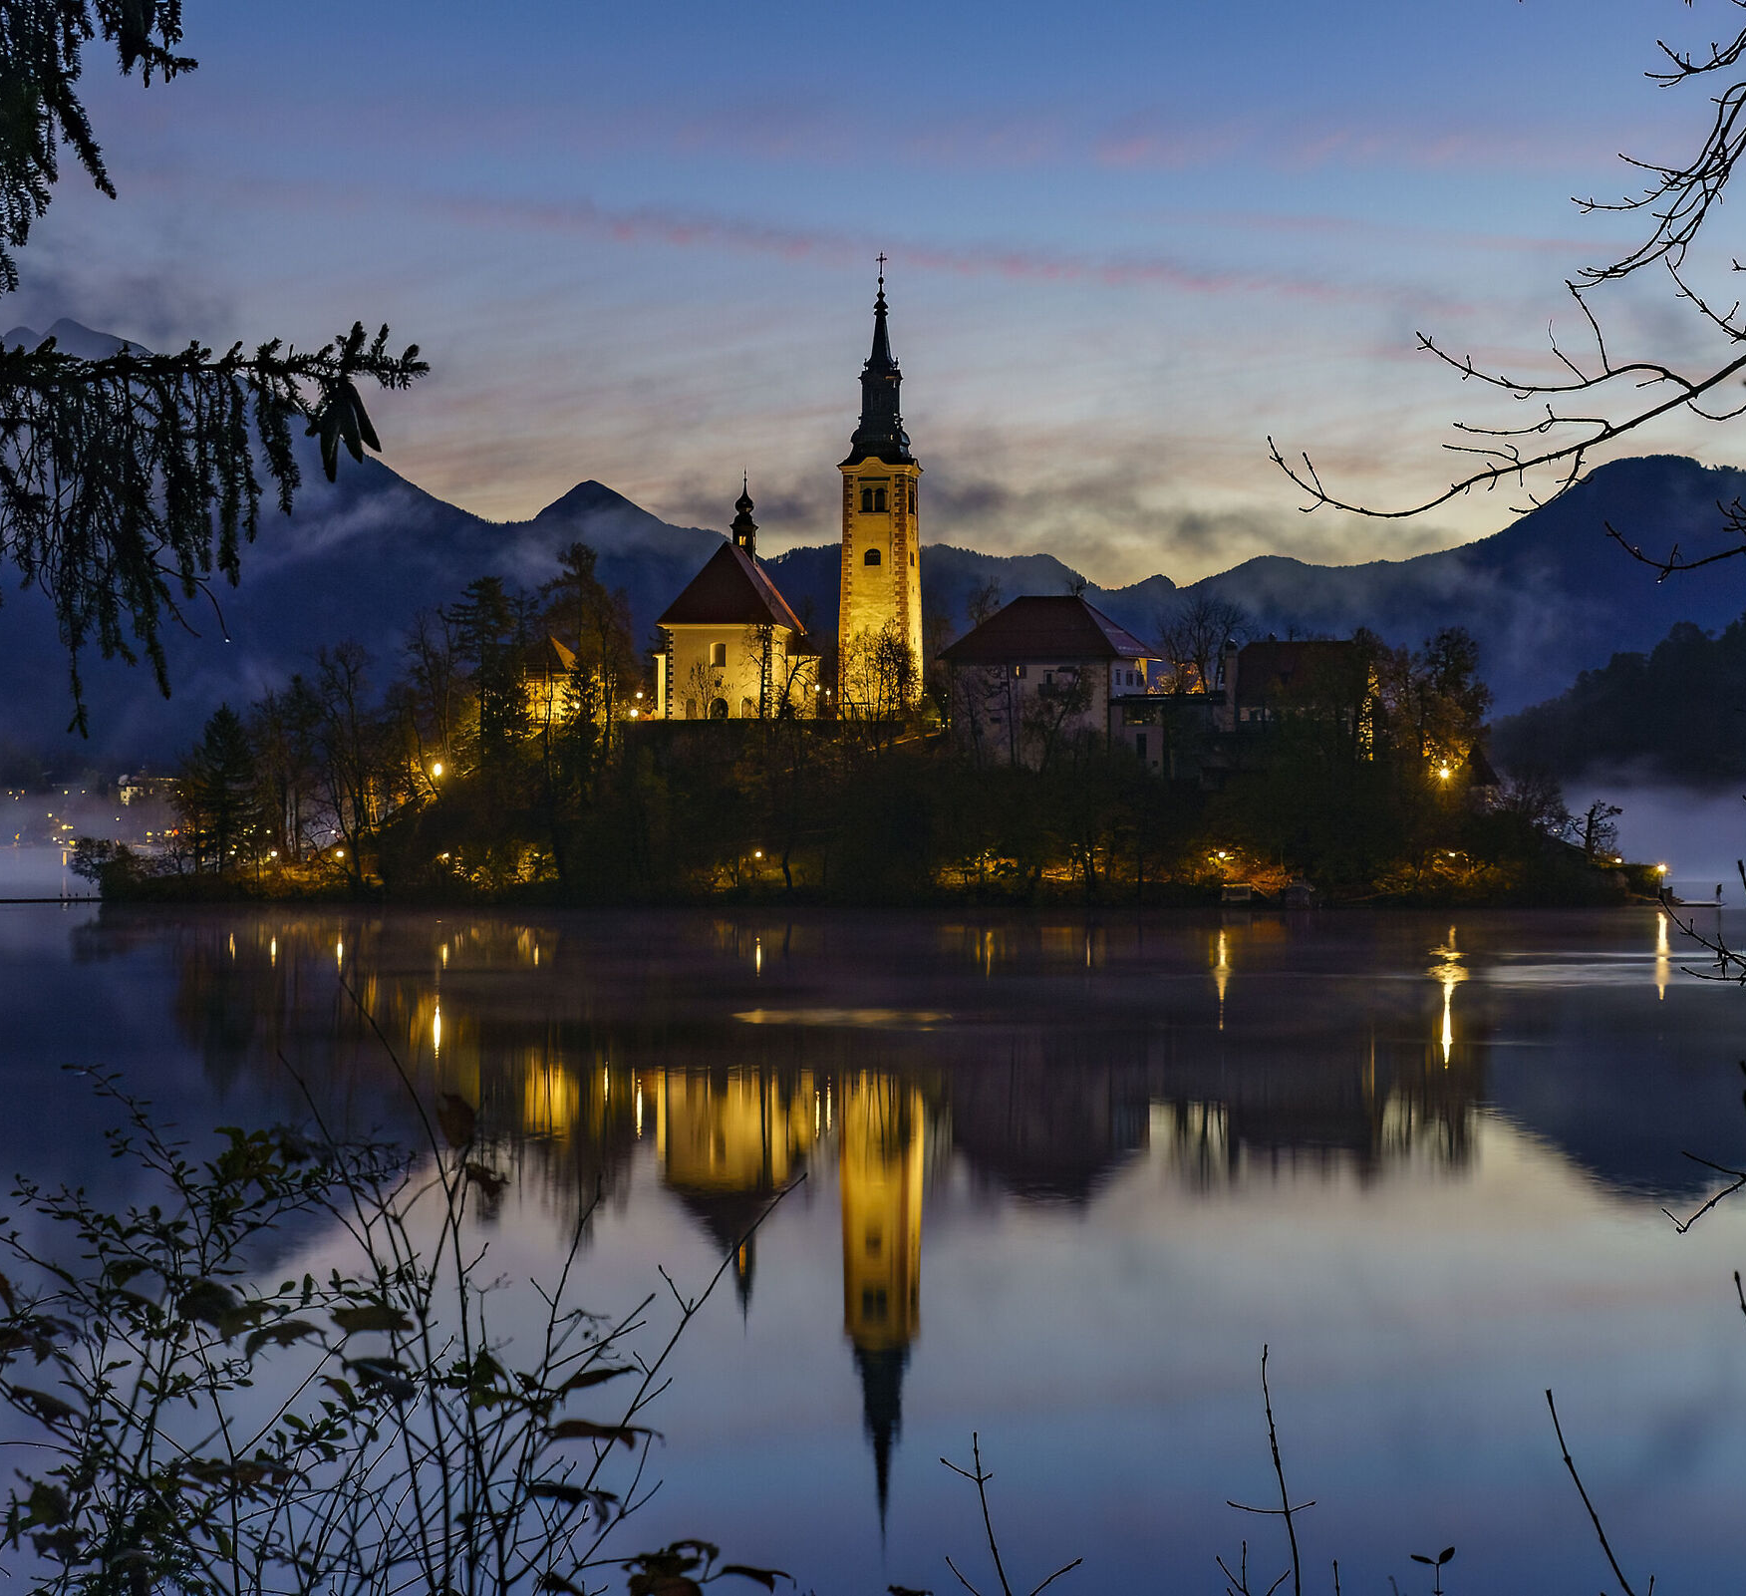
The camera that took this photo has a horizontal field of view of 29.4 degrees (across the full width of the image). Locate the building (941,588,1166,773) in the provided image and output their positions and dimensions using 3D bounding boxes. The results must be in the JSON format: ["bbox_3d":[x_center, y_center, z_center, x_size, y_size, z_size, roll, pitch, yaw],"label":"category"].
[{"bbox_3d":[19.800,-13.000,372.000,21.400,19.200,14.800,0,-1,22],"label":"building"}]

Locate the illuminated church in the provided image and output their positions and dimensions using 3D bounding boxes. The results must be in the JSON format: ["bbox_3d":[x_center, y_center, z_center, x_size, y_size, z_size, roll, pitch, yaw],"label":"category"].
[{"bbox_3d":[-8.800,-34.500,383.000,31.000,52.000,27.000,0,-1,10],"label":"illuminated church"}]

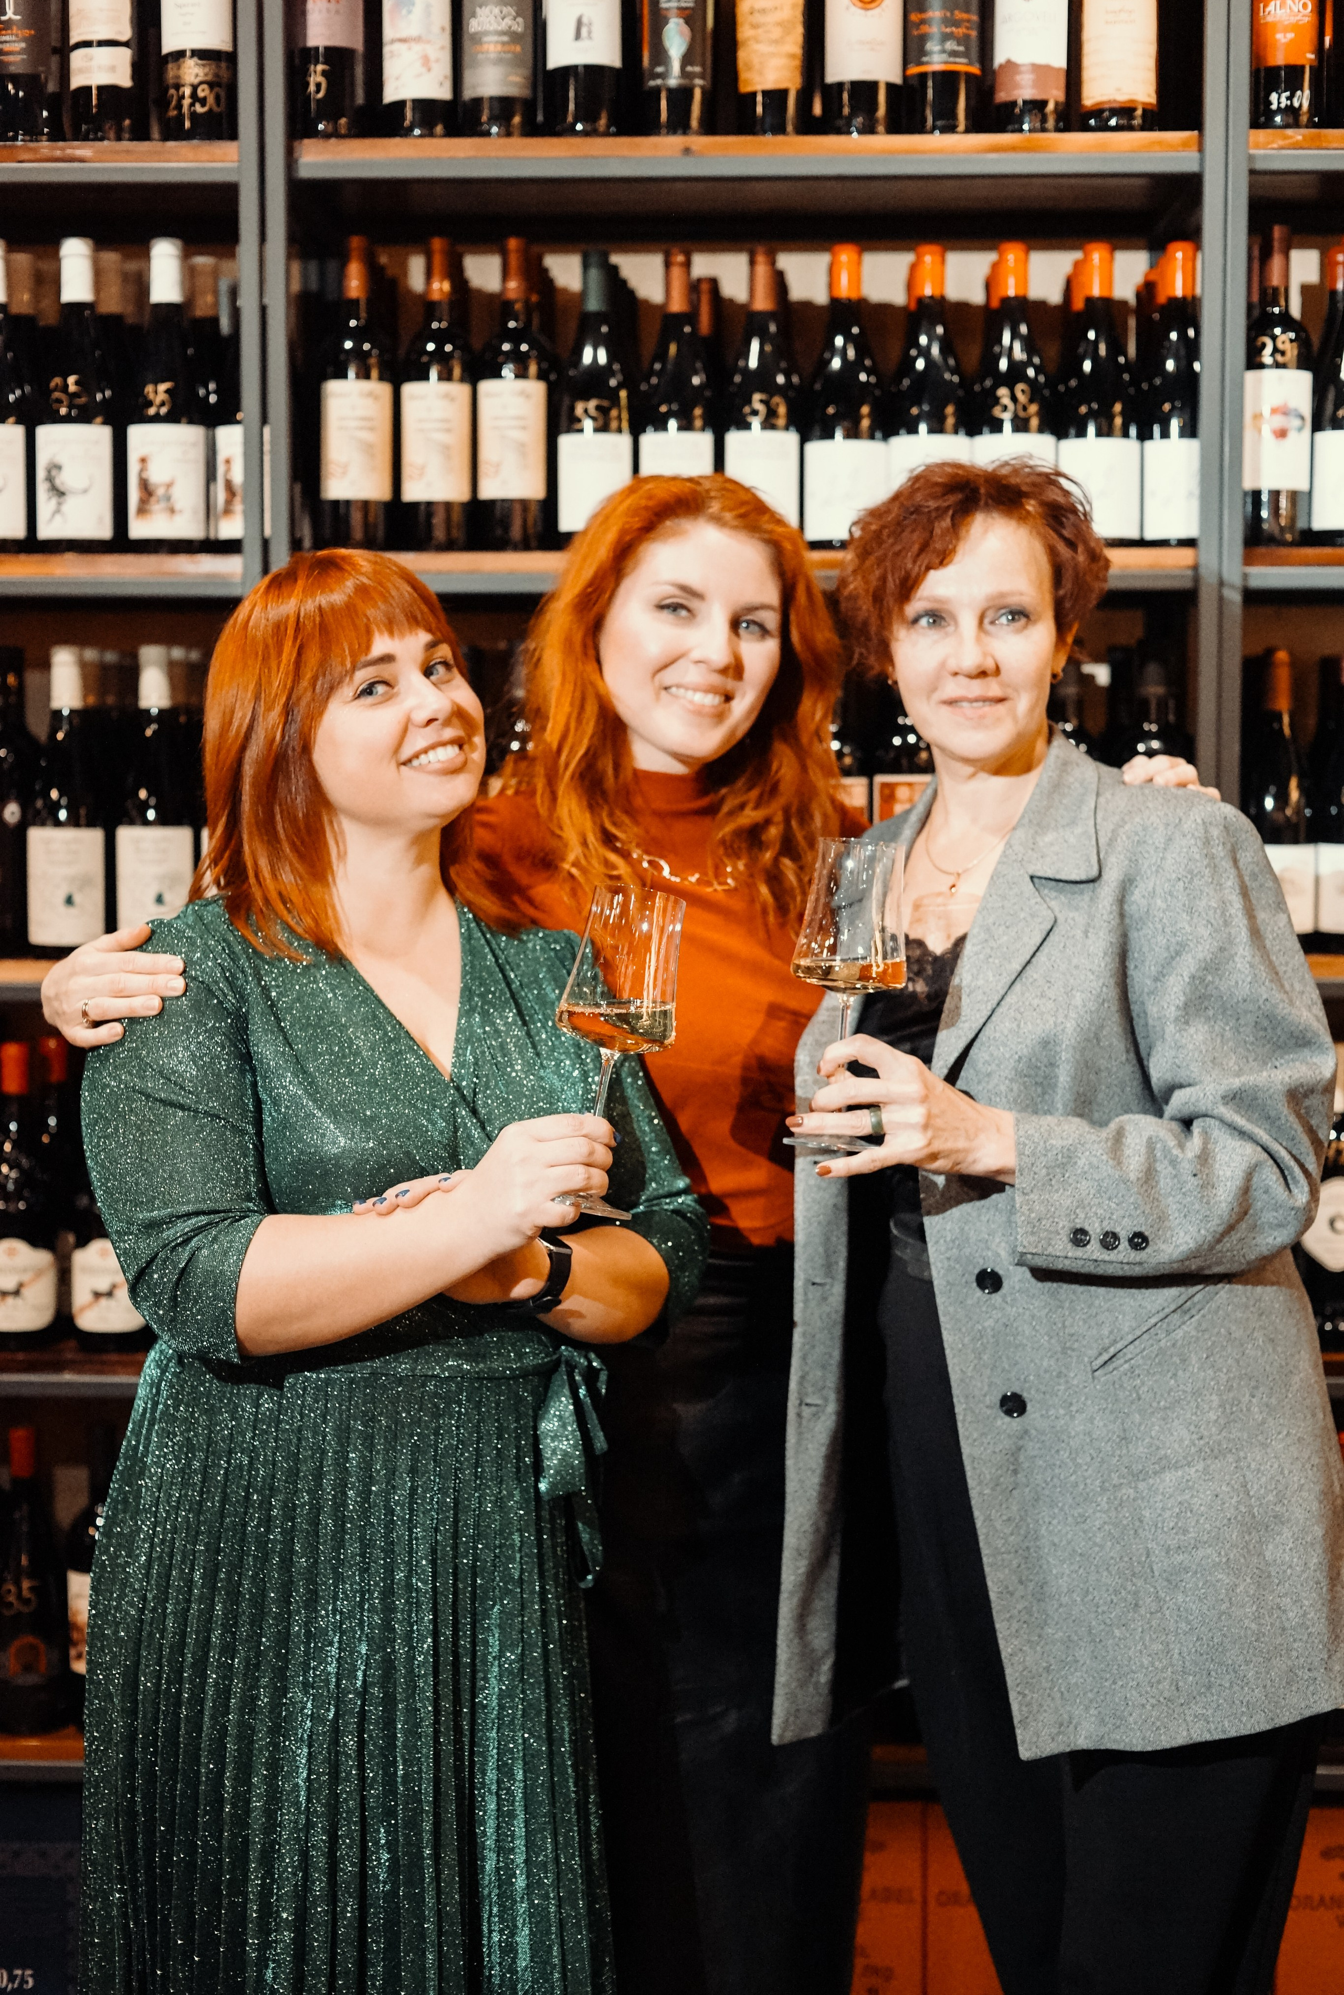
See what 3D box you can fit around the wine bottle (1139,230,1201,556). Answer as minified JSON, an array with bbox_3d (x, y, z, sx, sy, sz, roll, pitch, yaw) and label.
[{"bbox_3d":[0.488,-0.575,2.686,0.082,0.291,0.082,0,4,2],"label":"wine bottle"}]

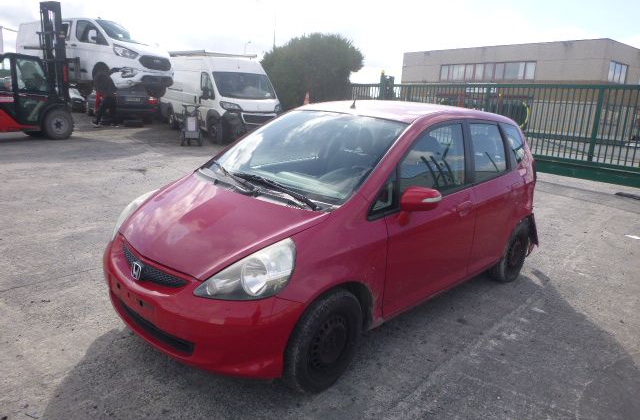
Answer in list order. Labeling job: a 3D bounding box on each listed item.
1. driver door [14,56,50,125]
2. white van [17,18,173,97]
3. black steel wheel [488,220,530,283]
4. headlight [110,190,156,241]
[{"bbox_3d":[-7.587,-3.144,12.200,0.090,1.744,0.864,14,17,37],"label":"driver door"},{"bbox_3d":[-6.626,-4.511,13.812,5.080,1.980,2.020,11,15,28],"label":"white van"},{"bbox_3d":[1.712,0.373,4.222,0.185,0.575,0.575,16,18,42],"label":"black steel wheel"},{"bbox_3d":[-1.194,0.045,3.010,0.440,0.290,0.320,-6,17,-35],"label":"headlight"}]

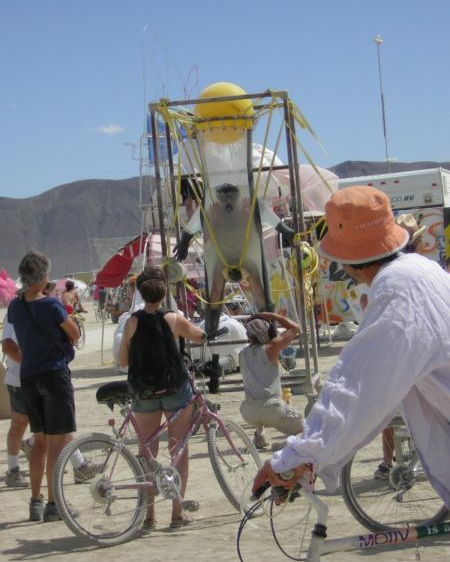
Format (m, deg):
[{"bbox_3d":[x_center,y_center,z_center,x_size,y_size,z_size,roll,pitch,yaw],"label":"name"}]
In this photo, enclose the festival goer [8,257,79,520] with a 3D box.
[{"bbox_3d":[-1.204,0.693,12.350,0.480,1.740,0.370,-4,0,28],"label":"festival goer"}]

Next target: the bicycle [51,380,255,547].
[{"bbox_3d":[-0.358,1.012,11.220,1.700,1.020,0.560,-4,-12,-42],"label":"bicycle"}]

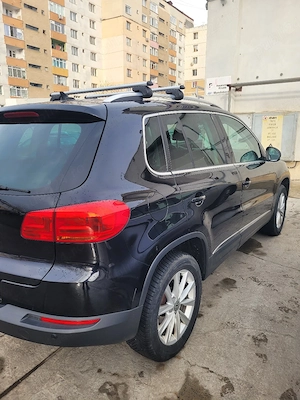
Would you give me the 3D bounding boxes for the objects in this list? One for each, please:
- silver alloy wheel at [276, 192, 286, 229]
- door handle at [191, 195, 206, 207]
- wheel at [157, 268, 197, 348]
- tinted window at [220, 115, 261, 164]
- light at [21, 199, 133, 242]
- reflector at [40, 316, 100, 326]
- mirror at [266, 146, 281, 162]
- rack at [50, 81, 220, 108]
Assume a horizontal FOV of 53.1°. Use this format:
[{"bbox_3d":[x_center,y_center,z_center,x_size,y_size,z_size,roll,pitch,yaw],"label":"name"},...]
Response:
[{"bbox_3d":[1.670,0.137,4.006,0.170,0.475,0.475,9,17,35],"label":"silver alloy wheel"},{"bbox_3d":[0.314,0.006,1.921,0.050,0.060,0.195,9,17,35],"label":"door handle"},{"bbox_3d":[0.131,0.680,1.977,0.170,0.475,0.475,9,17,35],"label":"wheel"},{"bbox_3d":[0.868,-0.578,2.807,0.060,0.430,0.770,-12,5,39],"label":"tinted window"},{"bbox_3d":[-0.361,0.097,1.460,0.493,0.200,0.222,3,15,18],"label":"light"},{"bbox_3d":[-0.402,0.600,1.493,0.315,0.040,0.050,1,14,9],"label":"reflector"},{"bbox_3d":[1.248,-0.460,3.064,0.185,0.155,0.125,9,17,35],"label":"mirror"},{"bbox_3d":[-0.191,-0.851,2.594,1.090,0.170,1.620,9,17,35],"label":"rack"}]

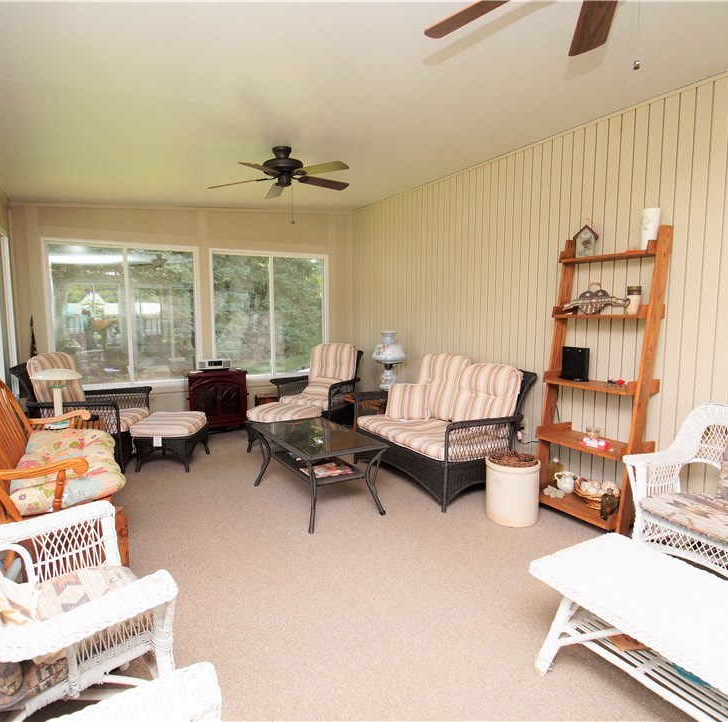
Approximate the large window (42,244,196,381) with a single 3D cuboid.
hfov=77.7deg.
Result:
[{"bbox_3d":[-2.325,-0.449,4.491,1.320,1.393,0.092,-4,7,-31],"label":"large window"}]

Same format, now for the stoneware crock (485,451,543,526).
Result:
[{"bbox_3d":[0.969,0.816,2.930,0.343,0.389,0.343,0,6,0],"label":"stoneware crock"}]

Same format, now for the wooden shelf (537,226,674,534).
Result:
[{"bbox_3d":[1.450,0.112,2.837,0.396,1.808,0.601,-4,7,-31],"label":"wooden shelf"}]

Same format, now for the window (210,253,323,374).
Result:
[{"bbox_3d":[-1.046,-0.531,5.273,1.419,1.439,0.092,-4,7,-31],"label":"window"}]

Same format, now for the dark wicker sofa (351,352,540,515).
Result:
[{"bbox_3d":[0.579,0.468,3.642,0.871,0.931,1.254,-4,7,-31],"label":"dark wicker sofa"}]

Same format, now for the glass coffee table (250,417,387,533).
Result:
[{"bbox_3d":[-0.346,0.748,3.177,0.561,0.475,0.990,-4,7,-31],"label":"glass coffee table"}]

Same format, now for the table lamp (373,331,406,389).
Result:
[{"bbox_3d":[0.223,0.003,4.377,0.317,0.578,0.317,0,6,0],"label":"table lamp"}]

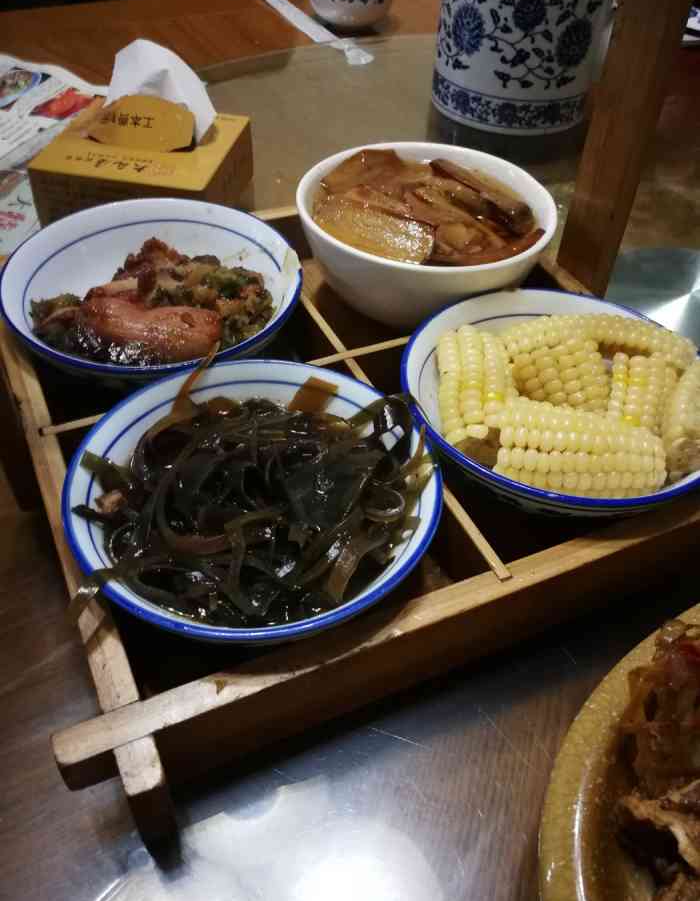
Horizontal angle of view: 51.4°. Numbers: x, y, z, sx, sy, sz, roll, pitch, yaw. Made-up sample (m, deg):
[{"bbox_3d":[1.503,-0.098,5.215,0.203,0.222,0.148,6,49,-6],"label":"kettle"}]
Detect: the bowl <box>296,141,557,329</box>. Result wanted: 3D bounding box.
[{"bbox_3d":[0.043,-0.121,0.444,0.148,0.068,0.148,2,46,-2],"label":"bowl"}]

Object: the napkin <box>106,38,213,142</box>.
[{"bbox_3d":[-0.136,-0.253,0.509,0.082,0.060,0.042,9,46,4],"label":"napkin"}]

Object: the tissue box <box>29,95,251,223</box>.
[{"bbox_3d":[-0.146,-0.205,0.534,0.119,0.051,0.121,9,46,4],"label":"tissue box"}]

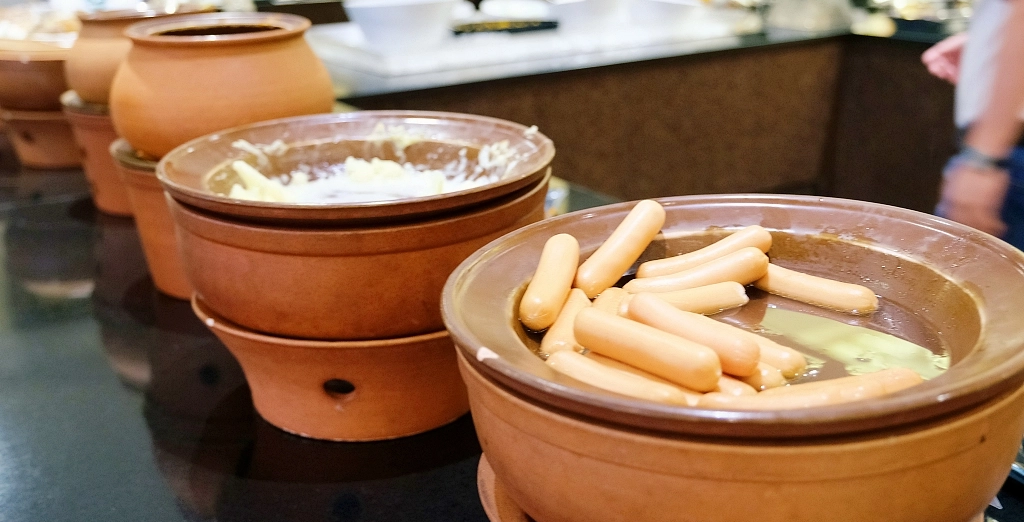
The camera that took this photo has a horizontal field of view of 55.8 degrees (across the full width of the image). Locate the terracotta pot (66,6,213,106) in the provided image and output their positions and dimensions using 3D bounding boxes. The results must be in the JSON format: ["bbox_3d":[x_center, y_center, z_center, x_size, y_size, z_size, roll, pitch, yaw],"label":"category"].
[{"bbox_3d":[-0.584,-0.332,1.586,0.270,0.157,0.270,-8,21,-18],"label":"terracotta pot"}]

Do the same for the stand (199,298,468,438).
[{"bbox_3d":[-0.138,0.068,0.964,0.334,0.115,0.334,1,20,6],"label":"stand"}]

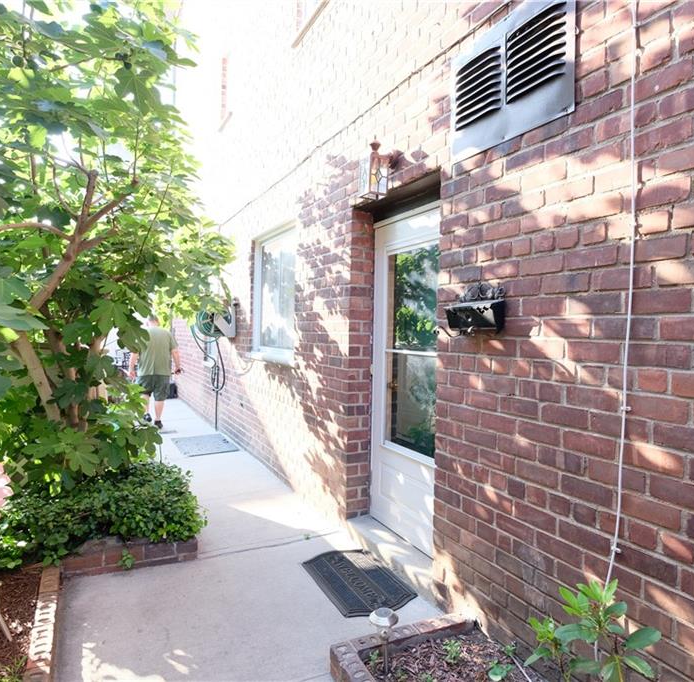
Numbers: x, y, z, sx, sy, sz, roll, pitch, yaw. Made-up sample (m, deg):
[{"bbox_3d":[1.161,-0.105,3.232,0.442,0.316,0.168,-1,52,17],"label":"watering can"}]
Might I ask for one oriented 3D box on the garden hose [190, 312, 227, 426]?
[{"bbox_3d":[-1.676,0.327,5.812,0.450,1.500,0.380,0,2,-28],"label":"garden hose"}]

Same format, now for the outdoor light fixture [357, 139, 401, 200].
[{"bbox_3d":[0.192,-0.976,2.712,0.215,0.340,0.130,0,2,-28],"label":"outdoor light fixture"}]

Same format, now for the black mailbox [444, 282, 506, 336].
[{"bbox_3d":[0.558,-0.144,2.150,0.100,0.230,0.300,0,2,-28],"label":"black mailbox"}]

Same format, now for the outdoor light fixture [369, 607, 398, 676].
[{"bbox_3d":[0.152,1.164,1.861,0.114,0.250,0.114,1,1,0],"label":"outdoor light fixture"}]

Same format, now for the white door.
[{"bbox_3d":[0.415,0.236,2.942,0.050,2.000,0.925,0,2,-28],"label":"white door"}]

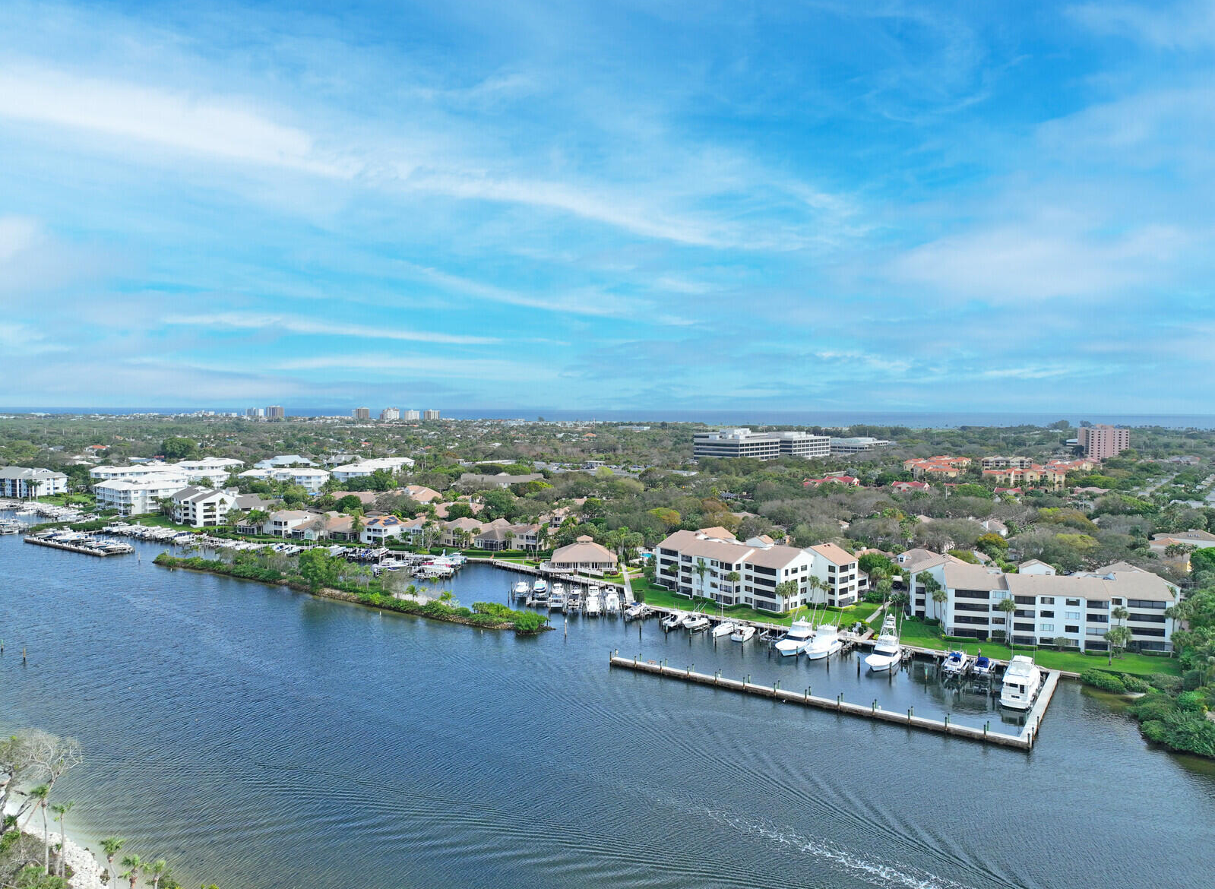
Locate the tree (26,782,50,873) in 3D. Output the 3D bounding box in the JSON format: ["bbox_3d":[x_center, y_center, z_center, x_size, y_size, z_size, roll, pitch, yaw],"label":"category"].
[{"bbox_3d":[-58.720,39.610,86.930,2.400,9.600,2.400,0,3,0],"label":"tree"}]

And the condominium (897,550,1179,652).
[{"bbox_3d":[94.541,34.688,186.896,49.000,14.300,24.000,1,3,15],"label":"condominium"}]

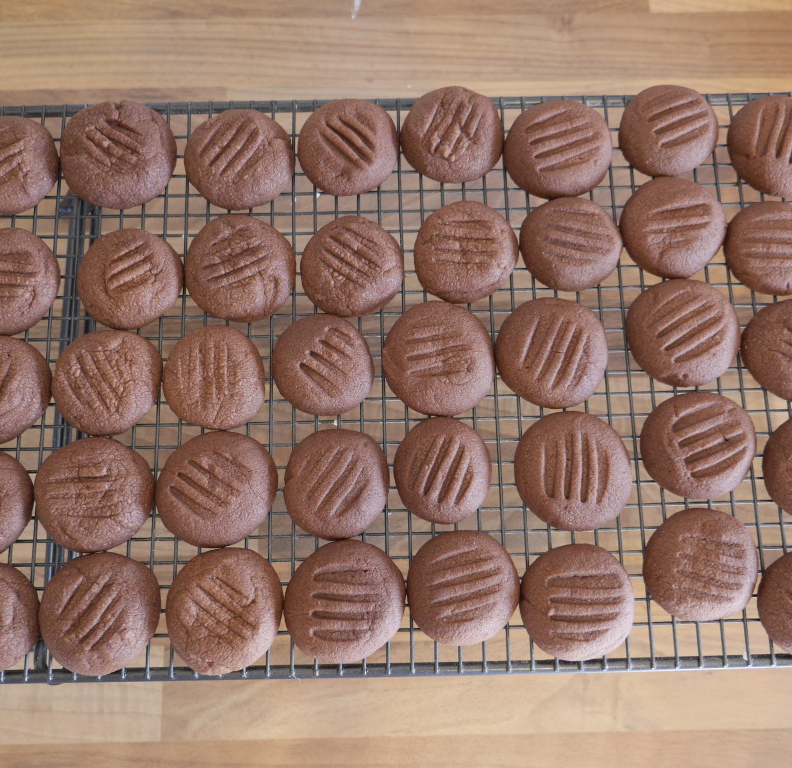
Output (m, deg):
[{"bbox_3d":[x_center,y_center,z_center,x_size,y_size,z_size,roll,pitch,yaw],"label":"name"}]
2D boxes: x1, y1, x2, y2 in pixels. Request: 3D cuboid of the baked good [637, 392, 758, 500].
[{"bbox_3d":[0.133,0.027,0.390,0.049,0.015,0.048,-1,77,-1],"label":"baked good"}]

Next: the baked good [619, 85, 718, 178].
[{"bbox_3d":[0.131,-0.122,0.424,0.047,0.015,0.048,-1,77,-1],"label":"baked good"}]

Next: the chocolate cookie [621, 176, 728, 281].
[{"bbox_3d":[0.126,-0.072,0.405,0.049,0.015,0.050,-1,77,0],"label":"chocolate cookie"}]

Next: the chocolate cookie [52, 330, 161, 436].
[{"bbox_3d":[-0.127,-0.001,0.388,0.047,0.014,0.047,-1,77,-1],"label":"chocolate cookie"}]

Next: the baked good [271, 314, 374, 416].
[{"bbox_3d":[-0.033,-0.009,0.391,0.046,0.014,0.046,-1,77,-1],"label":"baked good"}]

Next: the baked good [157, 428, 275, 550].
[{"bbox_3d":[-0.076,0.044,0.378,0.051,0.015,0.049,-1,77,0],"label":"baked good"}]

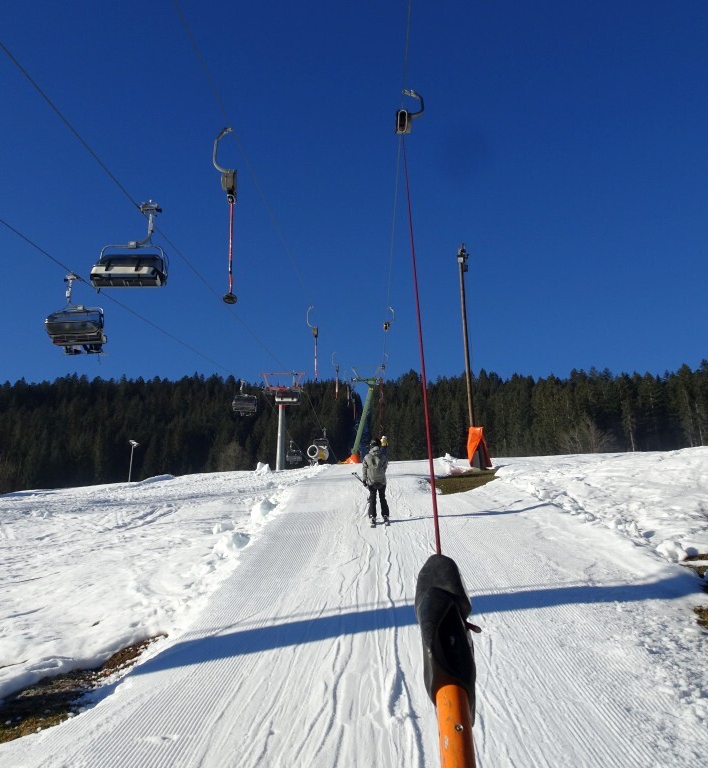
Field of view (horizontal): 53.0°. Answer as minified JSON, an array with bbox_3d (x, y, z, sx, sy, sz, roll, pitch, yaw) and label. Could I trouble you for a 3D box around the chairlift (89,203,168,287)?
[{"bbox_3d":[-7.432,-4.640,23.559,2.300,3.250,1.500,-1,-20,2],"label":"chairlift"}]

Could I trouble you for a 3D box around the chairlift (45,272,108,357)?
[{"bbox_3d":[-11.821,-3.009,30.300,2.350,3.600,1.700,-1,-20,2],"label":"chairlift"}]

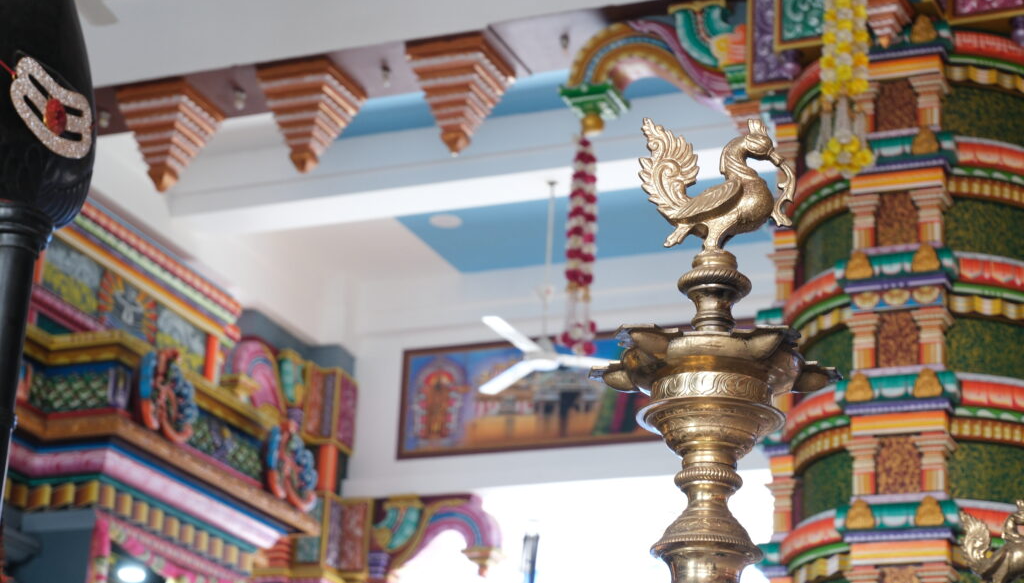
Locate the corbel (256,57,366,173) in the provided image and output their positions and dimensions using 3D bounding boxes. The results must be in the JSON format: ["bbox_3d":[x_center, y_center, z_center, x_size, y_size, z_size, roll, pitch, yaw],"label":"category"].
[{"bbox_3d":[-0.918,-0.744,9.589,0.365,0.465,0.395,-6,-22,22],"label":"corbel"}]

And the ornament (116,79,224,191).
[{"bbox_3d":[-1.596,-0.670,9.884,0.365,0.465,0.395,-6,-22,22],"label":"ornament"}]

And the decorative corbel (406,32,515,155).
[{"bbox_3d":[-0.234,-0.809,9.318,0.365,0.465,0.395,-6,-22,22],"label":"decorative corbel"}]

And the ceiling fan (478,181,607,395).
[{"bbox_3d":[0.242,-0.094,11.367,1.140,1.090,1.120,3,-21,1],"label":"ceiling fan"}]

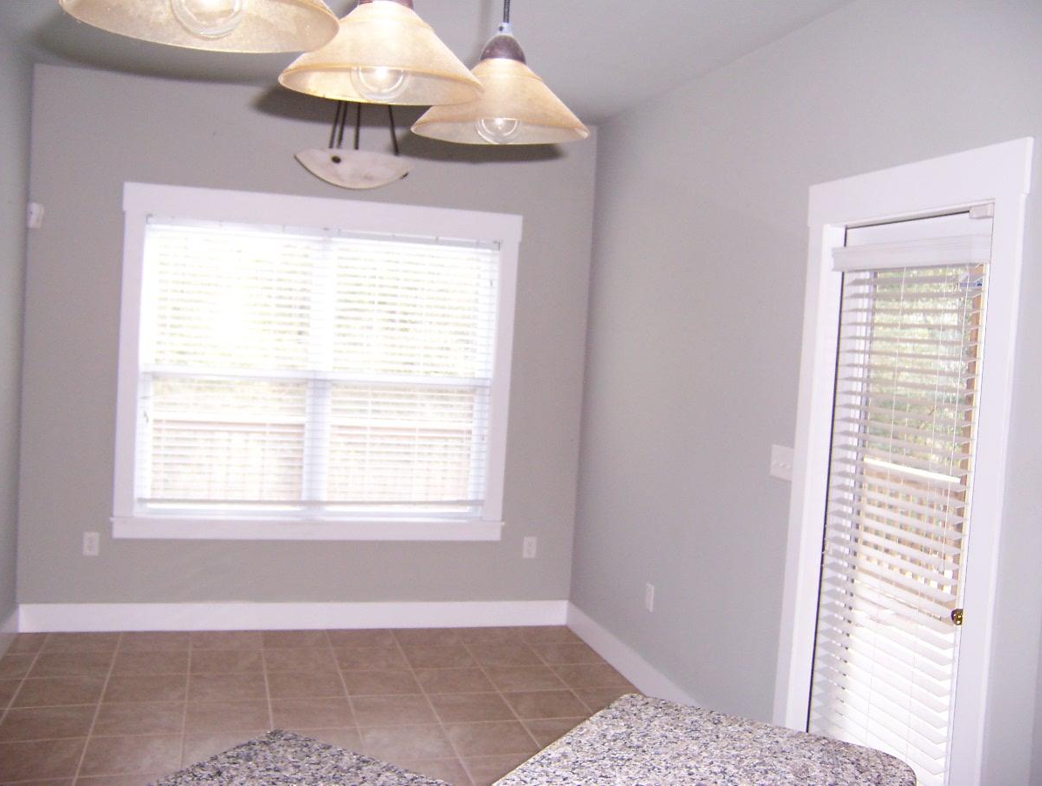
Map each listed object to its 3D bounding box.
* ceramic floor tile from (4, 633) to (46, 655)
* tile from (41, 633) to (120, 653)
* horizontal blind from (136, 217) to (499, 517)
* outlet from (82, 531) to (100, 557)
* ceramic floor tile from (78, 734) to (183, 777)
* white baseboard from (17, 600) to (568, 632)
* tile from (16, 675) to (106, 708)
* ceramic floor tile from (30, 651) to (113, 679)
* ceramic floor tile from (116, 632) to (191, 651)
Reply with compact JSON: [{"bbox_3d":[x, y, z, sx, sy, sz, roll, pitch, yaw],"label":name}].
[{"bbox_3d":[-2.309,1.174,4.668,0.142,0.010,0.328,3,3,-17],"label":"ceramic floor tile"},{"bbox_3d":[-2.080,1.187,4.737,0.328,0.010,0.328,3,3,-17],"label":"tile"},{"bbox_3d":[-1.014,-0.112,5.206,1.799,1.463,0.050,3,3,-17],"label":"horizontal blind"},{"bbox_3d":[-2.092,0.736,4.859,0.072,0.115,0.010,3,3,-17],"label":"outlet"},{"bbox_3d":[-1.392,1.300,3.578,0.330,0.010,0.330,3,3,-17],"label":"ceramic floor tile"},{"bbox_3d":[-1.084,1.164,5.235,2.810,0.145,0.016,3,3,-17],"label":"white baseboard"},{"bbox_3d":[-1.893,1.231,4.101,0.328,0.010,0.328,3,3,-17],"label":"tile"},{"bbox_3d":[-1.987,1.209,4.419,0.328,0.010,0.328,3,3,-17],"label":"ceramic floor tile"},{"bbox_3d":[-1.762,1.204,4.831,0.328,0.010,0.328,3,3,-17],"label":"ceramic floor tile"}]

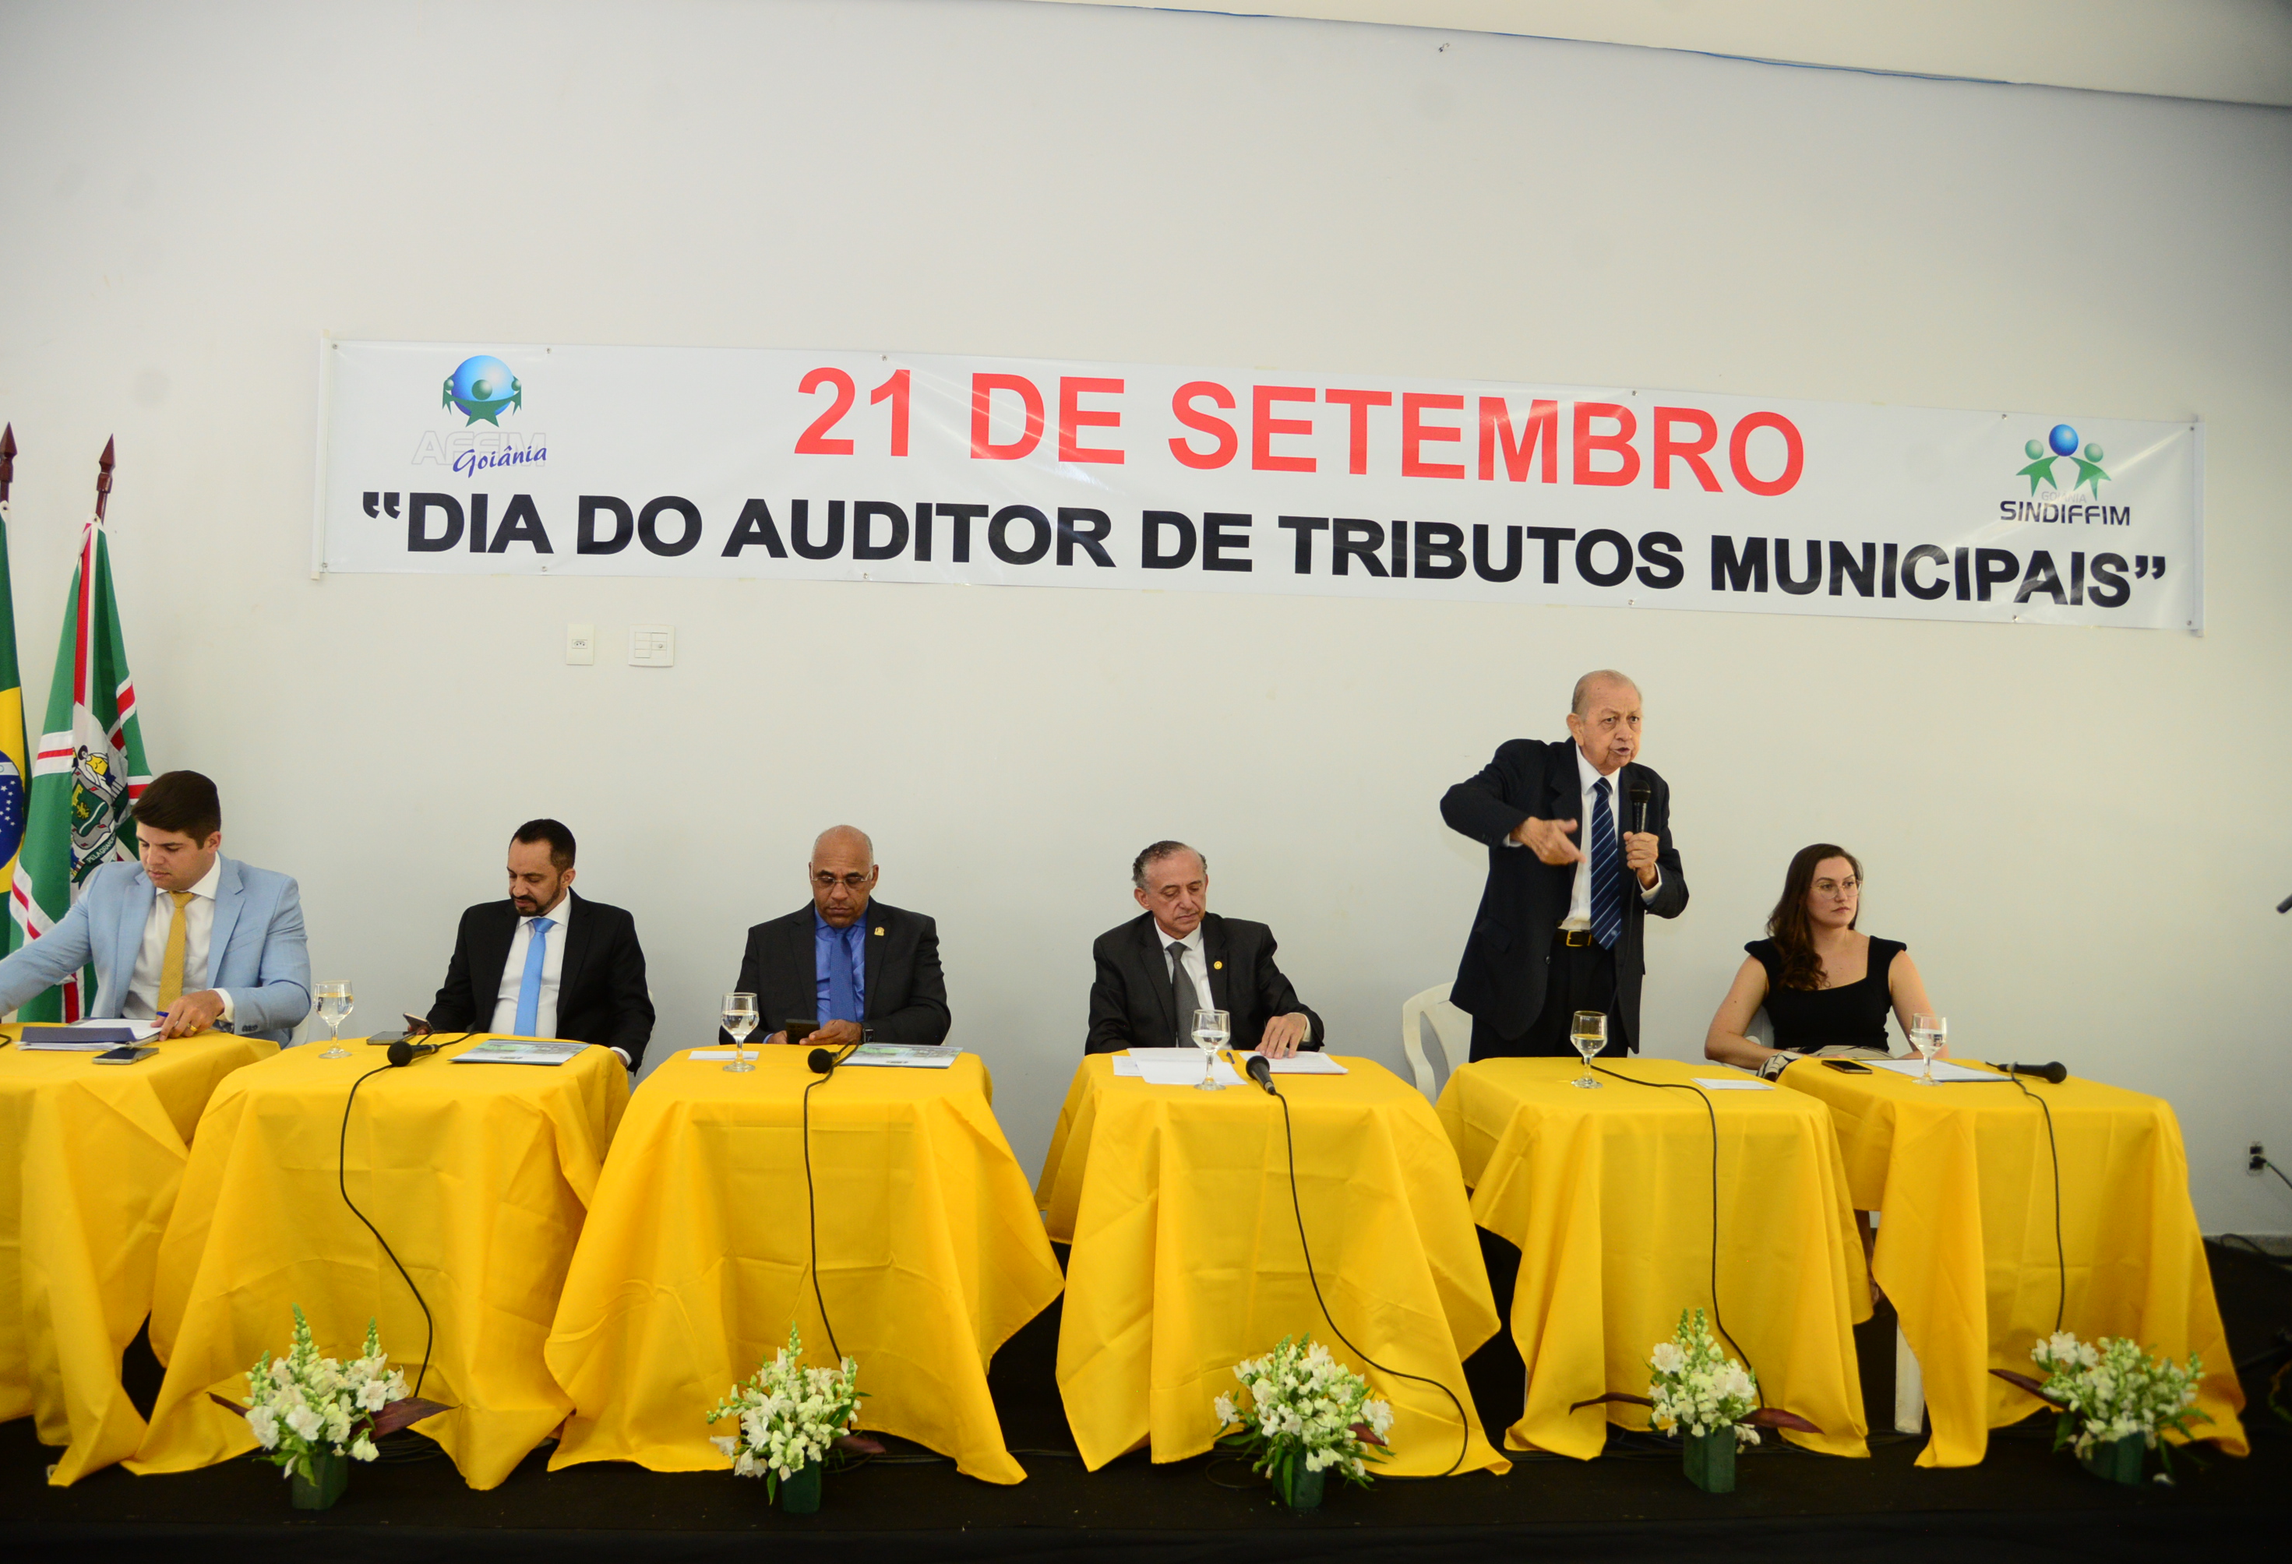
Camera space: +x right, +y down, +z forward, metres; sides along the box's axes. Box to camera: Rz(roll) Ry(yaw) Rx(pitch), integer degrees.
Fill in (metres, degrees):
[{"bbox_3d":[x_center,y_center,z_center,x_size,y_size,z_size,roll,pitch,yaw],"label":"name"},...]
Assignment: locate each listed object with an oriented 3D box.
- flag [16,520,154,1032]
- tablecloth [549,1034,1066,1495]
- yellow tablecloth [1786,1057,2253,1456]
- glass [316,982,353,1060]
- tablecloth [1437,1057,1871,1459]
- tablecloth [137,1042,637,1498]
[{"bbox_3d":[-2.856,0.047,4.206,0.400,1.470,0.220,2,-2,-4],"label":"flag"},{"bbox_3d":[-0.679,0.987,3.398,0.970,0.725,0.890,2,-2,-6],"label":"tablecloth"},{"bbox_3d":[1.883,1.040,3.577,0.737,0.690,0.822,2,-2,-8],"label":"yellow tablecloth"},{"bbox_3d":[-1.793,0.520,3.458,0.081,0.170,0.081,1,-2,0],"label":"glass"},{"bbox_3d":[1.079,1.017,3.487,0.813,0.690,0.803,2,-2,-8],"label":"tablecloth"},{"bbox_3d":[-1.527,0.946,3.276,0.832,0.690,0.879,2,-2,-14],"label":"tablecloth"}]

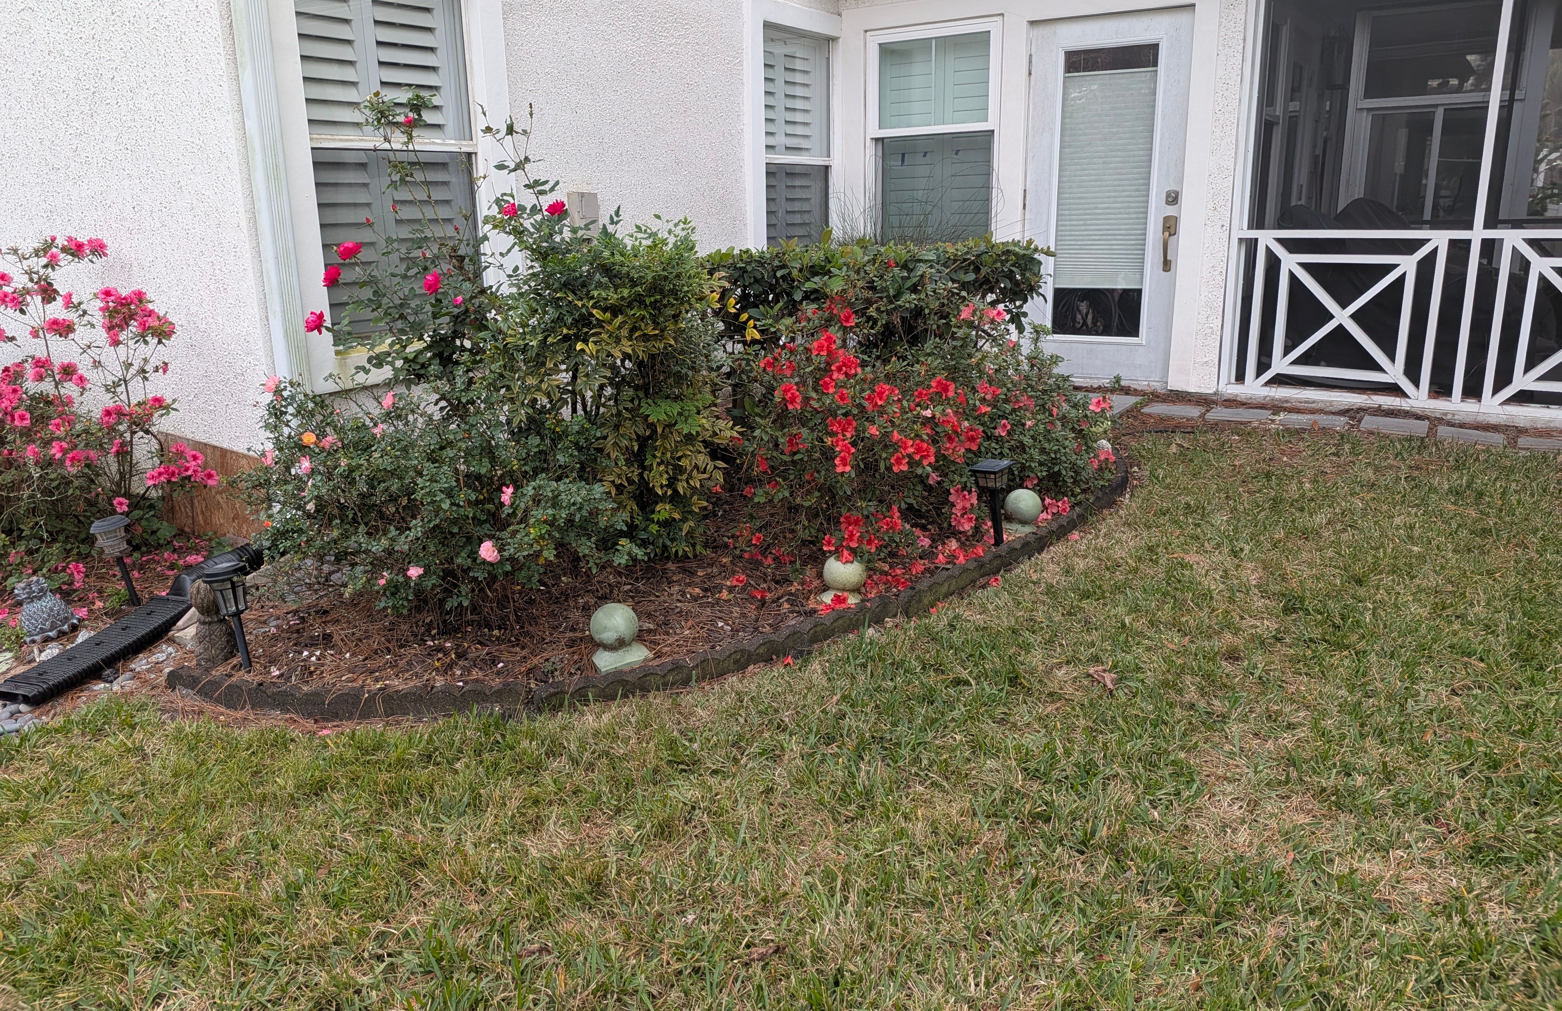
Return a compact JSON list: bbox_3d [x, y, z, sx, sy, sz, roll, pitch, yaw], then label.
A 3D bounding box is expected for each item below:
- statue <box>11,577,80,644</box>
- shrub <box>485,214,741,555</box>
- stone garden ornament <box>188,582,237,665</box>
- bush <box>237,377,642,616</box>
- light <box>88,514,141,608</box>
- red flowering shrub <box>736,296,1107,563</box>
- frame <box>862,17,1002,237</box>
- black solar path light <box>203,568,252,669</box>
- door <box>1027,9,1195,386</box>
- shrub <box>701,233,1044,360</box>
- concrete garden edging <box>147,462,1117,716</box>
[{"bbox_3d":[-2.388,0.322,3.494,0.160,0.171,0.150,-23,25,-30],"label":"statue"},{"bbox_3d":[-0.674,-0.541,4.380,0.950,1.178,0.800,-3,15,-8],"label":"shrub"},{"bbox_3d":[-1.705,0.345,3.246,0.120,0.244,0.120,-7,16,-29],"label":"stone garden ornament"},{"bbox_3d":[-1.101,-0.063,3.633,1.320,0.760,1.000,-1,15,0],"label":"bush"},{"bbox_3d":[-2.203,0.192,3.629,0.120,0.318,0.120,-18,22,-29],"label":"light"},{"bbox_3d":[0.595,-0.407,4.369,1.750,0.950,1.150,-15,21,-42],"label":"red flowering shrub"},{"bbox_3d":[0.946,-2.237,6.831,0.920,1.480,0.090,9,18,33],"label":"frame"},{"bbox_3d":[-1.592,0.333,3.171,0.120,0.306,0.120,-12,19,-26],"label":"black solar path light"},{"bbox_3d":[1.868,-1.764,6.314,0.920,2.030,0.070,9,18,33],"label":"door"},{"bbox_3d":[0.453,-0.771,5.250,1.550,1.007,0.750,4,16,17],"label":"shrub"},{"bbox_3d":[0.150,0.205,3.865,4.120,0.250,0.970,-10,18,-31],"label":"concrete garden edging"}]

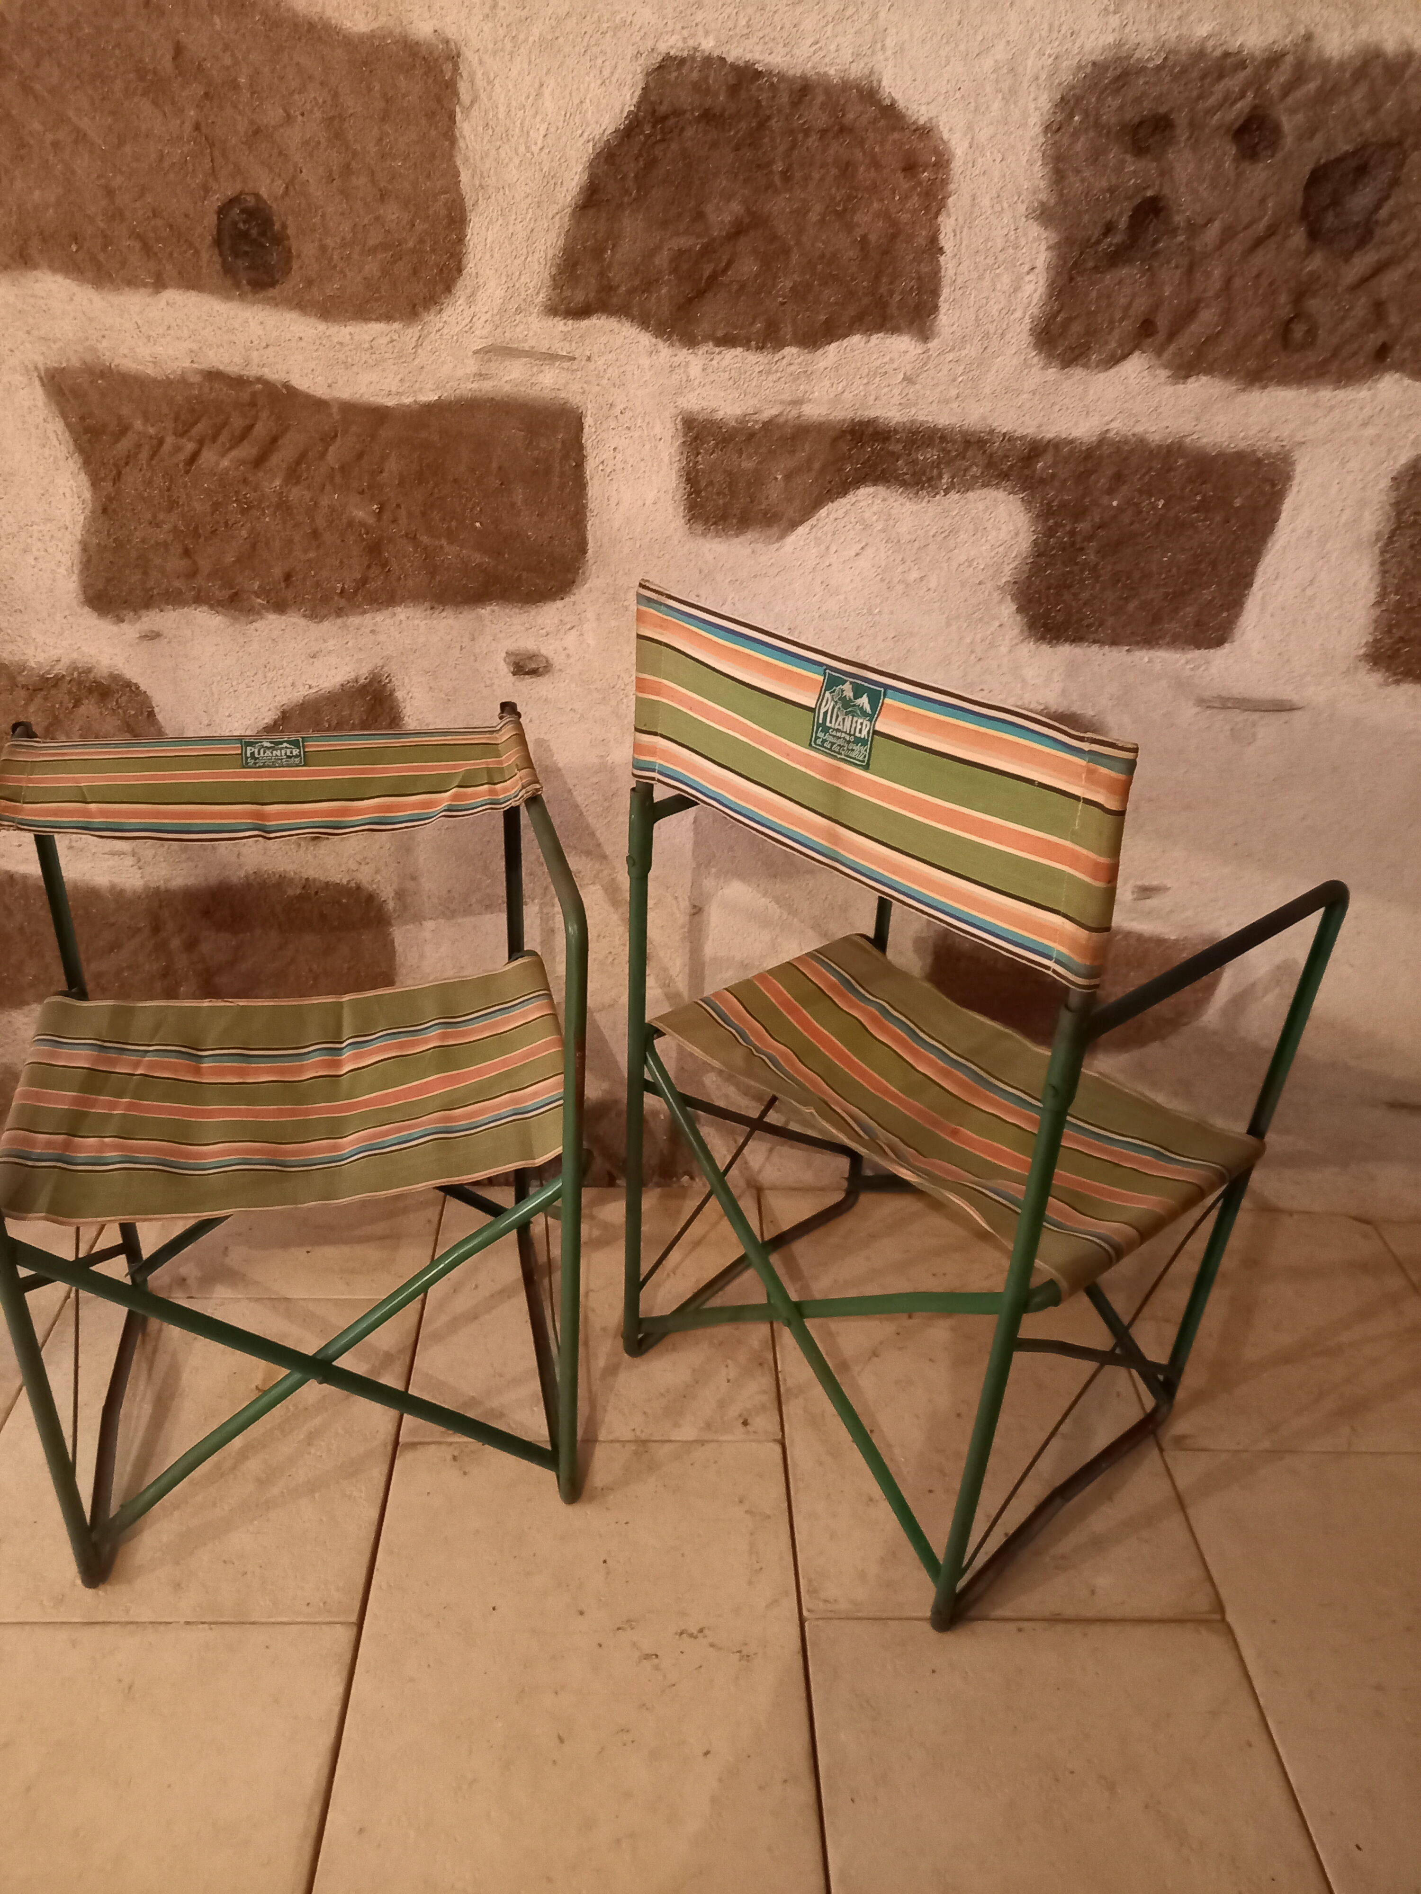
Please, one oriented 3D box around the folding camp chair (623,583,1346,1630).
[{"bbox_3d":[0.222,0.101,1.239,0.397,0.845,0.449,-24,41,-37],"label":"folding camp chair"}]

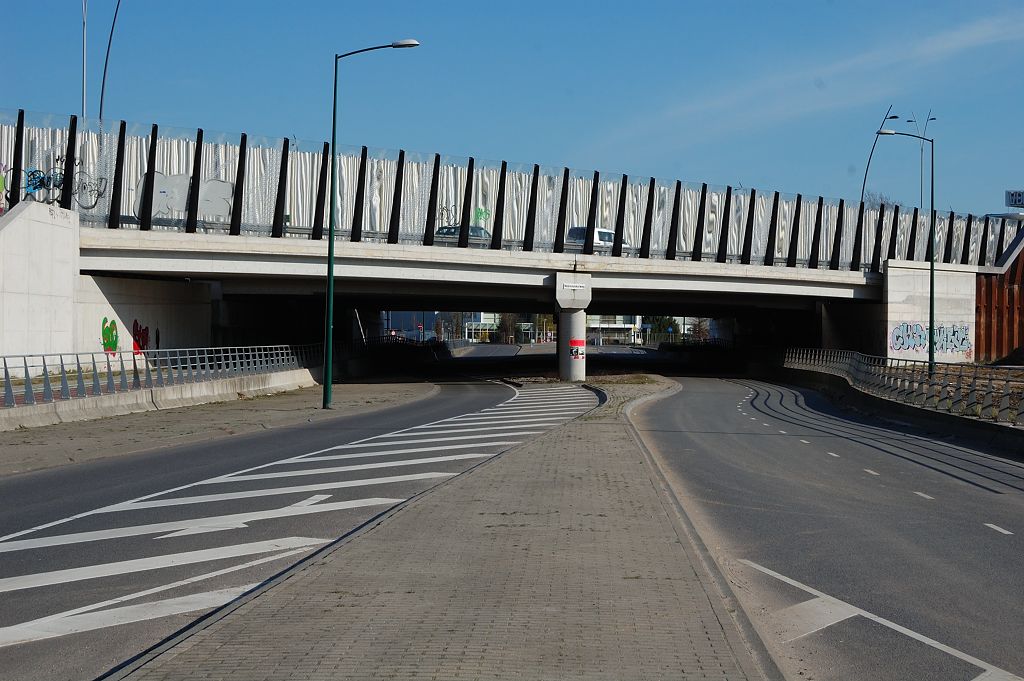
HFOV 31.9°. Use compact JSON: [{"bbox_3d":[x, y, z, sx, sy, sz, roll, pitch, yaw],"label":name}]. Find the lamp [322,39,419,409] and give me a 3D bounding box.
[{"bbox_3d":[-3.497,-2.894,44.400,2.200,9.160,0.320,1,1,5],"label":"lamp"}]

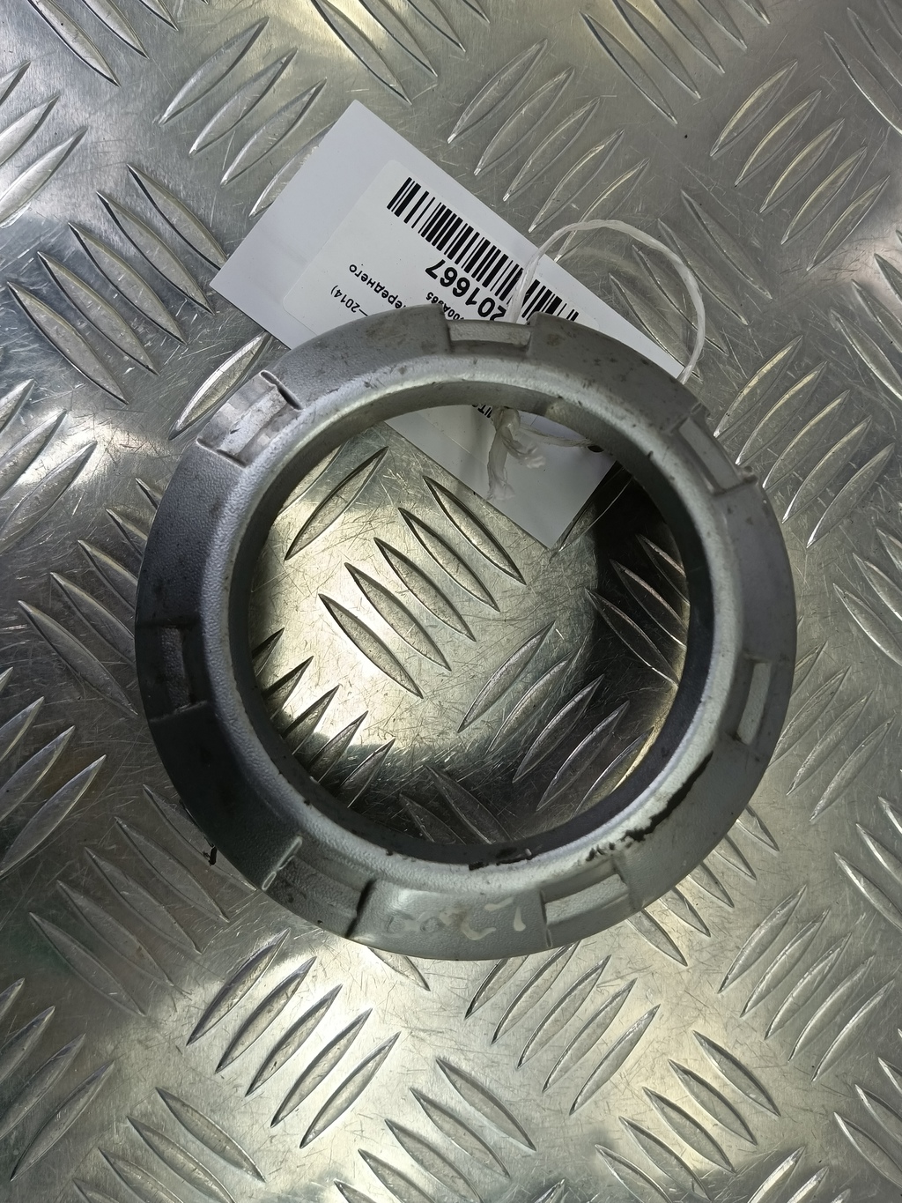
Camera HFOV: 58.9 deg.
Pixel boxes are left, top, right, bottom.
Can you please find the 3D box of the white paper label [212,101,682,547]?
[{"bbox_3d":[0.001,-0.059,0.171,0.090,0.002,0.050,37,86,-6],"label":"white paper label"}]

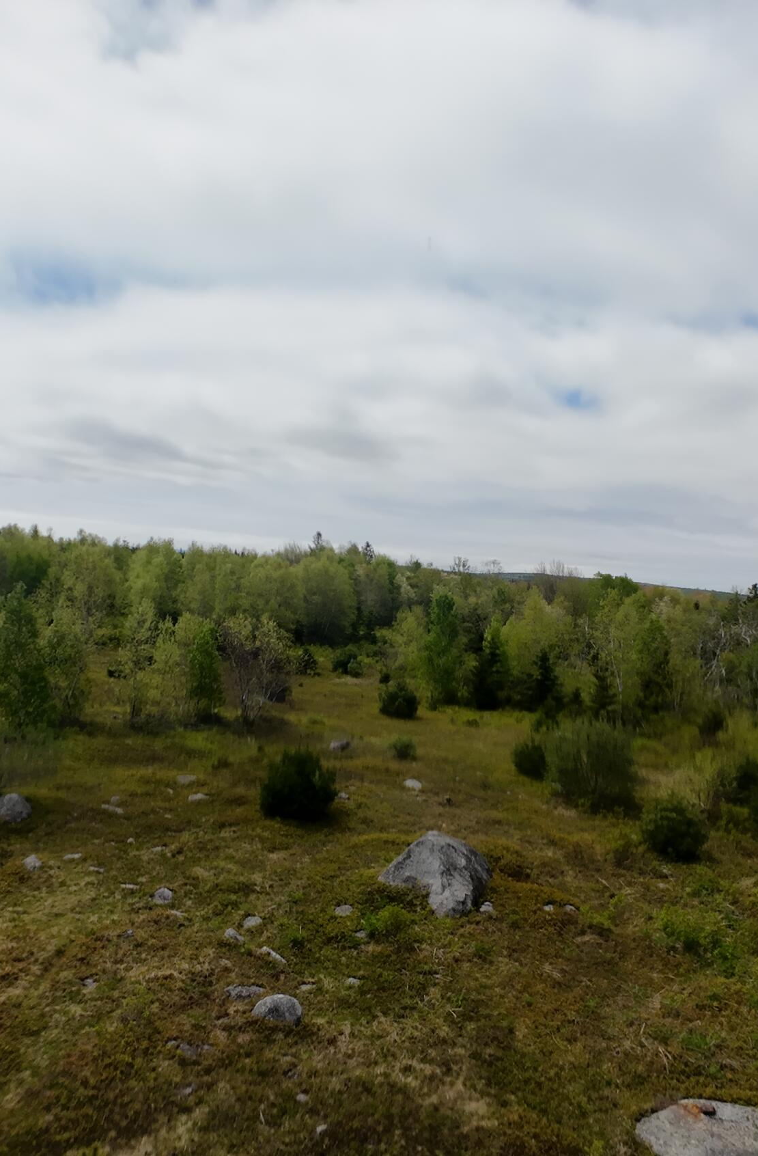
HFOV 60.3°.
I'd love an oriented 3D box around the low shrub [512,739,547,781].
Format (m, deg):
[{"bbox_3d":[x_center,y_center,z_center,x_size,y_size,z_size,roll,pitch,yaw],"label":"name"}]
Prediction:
[{"bbox_3d":[3.415,4.097,14.739,0.840,0.889,0.798,4,1,14],"label":"low shrub"}]

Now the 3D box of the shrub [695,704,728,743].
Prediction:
[{"bbox_3d":[10.957,4.779,21.465,1.110,1.200,1.050,5,1,28],"label":"shrub"}]

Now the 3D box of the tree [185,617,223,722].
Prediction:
[{"bbox_3d":[-5.266,2.742,19.598,1.160,2.950,1.100,4,1,-14],"label":"tree"}]

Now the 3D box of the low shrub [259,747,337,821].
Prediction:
[{"bbox_3d":[-1.425,3.617,11.535,1.342,1.176,1.275,4,0,-6],"label":"low shrub"}]

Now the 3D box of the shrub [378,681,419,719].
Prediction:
[{"bbox_3d":[0.668,4.032,21.767,1.390,1.190,1.320,4,1,3],"label":"shrub"}]

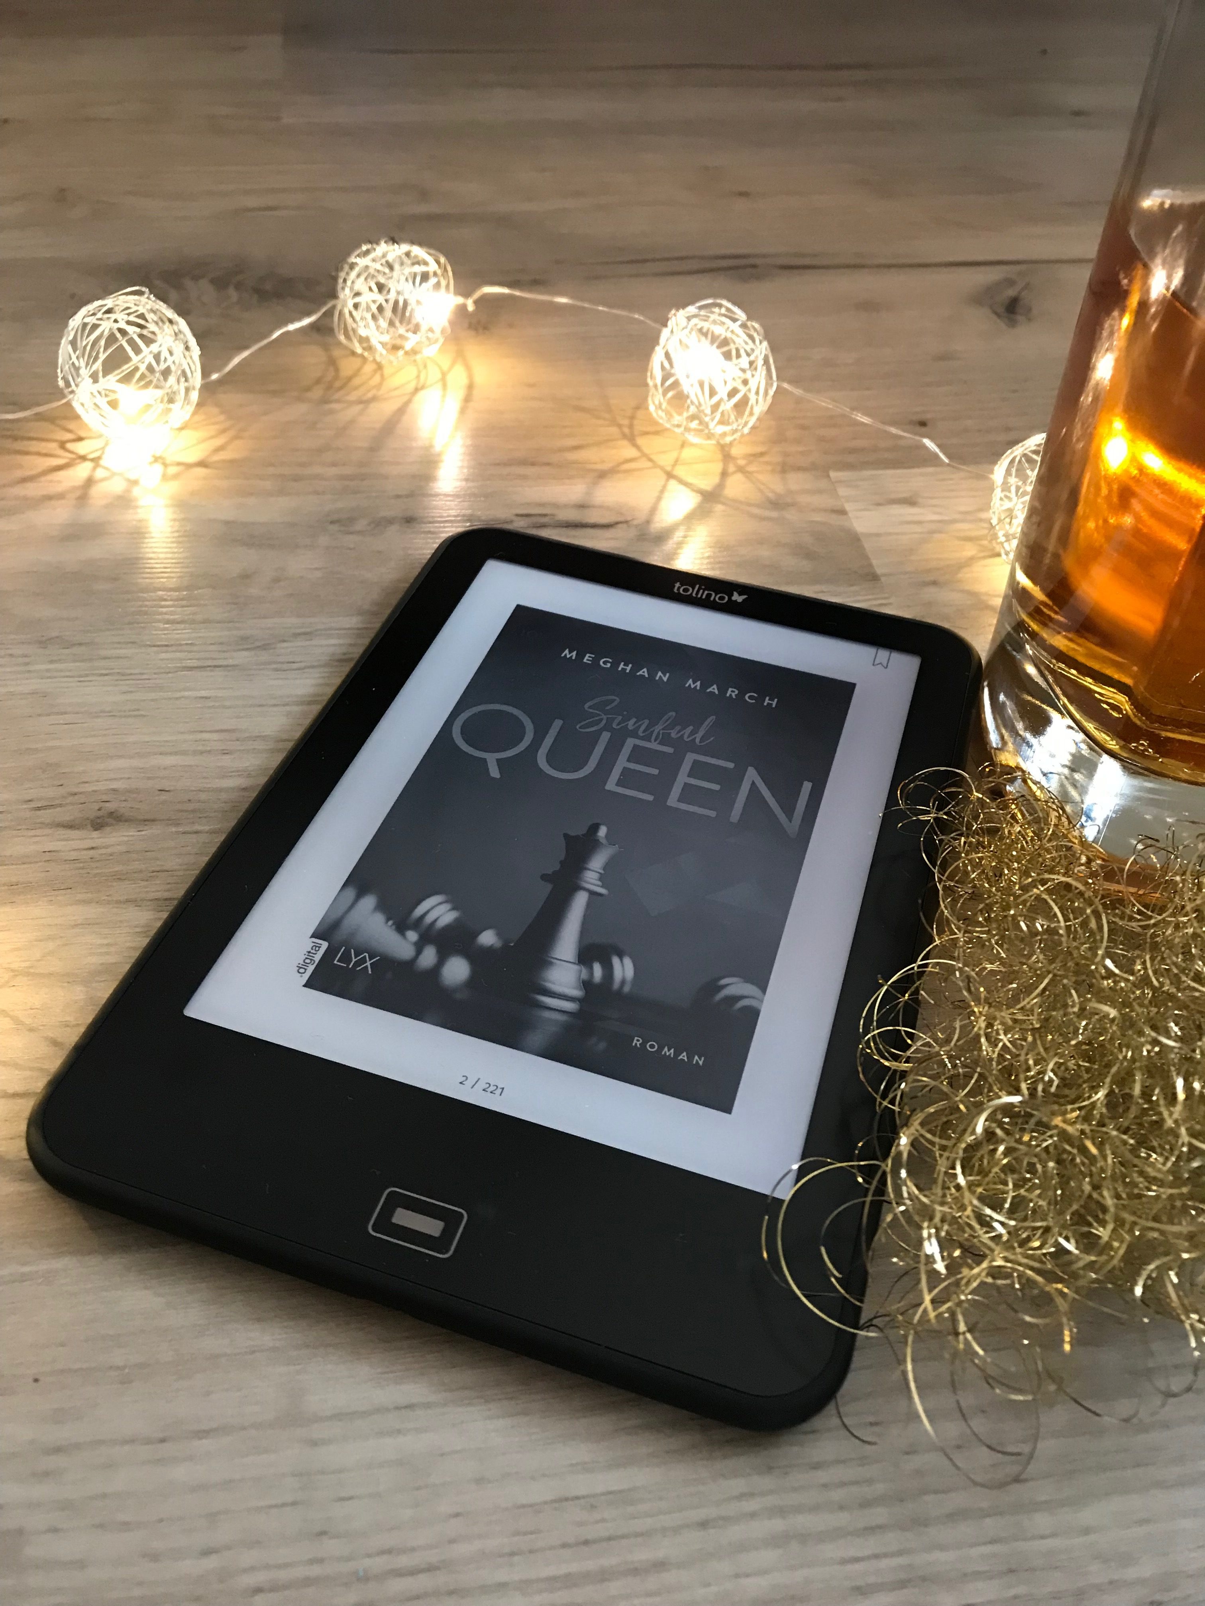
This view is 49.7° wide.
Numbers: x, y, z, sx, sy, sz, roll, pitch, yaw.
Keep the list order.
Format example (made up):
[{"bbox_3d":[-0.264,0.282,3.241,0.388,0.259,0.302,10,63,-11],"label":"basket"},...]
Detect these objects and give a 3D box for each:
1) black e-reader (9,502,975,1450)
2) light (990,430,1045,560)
[{"bbox_3d":[-0.002,0.009,0.220,0.115,0.009,0.163,14,46,11],"label":"black e-reader"},{"bbox_3d":[0.100,-0.065,0.281,0.032,0.032,0.032,3,45,0],"label":"light"}]

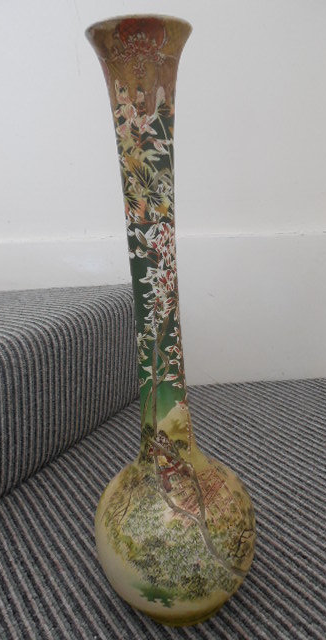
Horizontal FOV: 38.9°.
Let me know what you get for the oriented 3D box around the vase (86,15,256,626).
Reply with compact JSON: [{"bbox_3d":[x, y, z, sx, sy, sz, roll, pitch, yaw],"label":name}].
[{"bbox_3d":[-0.001,0.036,0.358,0.137,0.455,0.137,-4,17,0],"label":"vase"}]

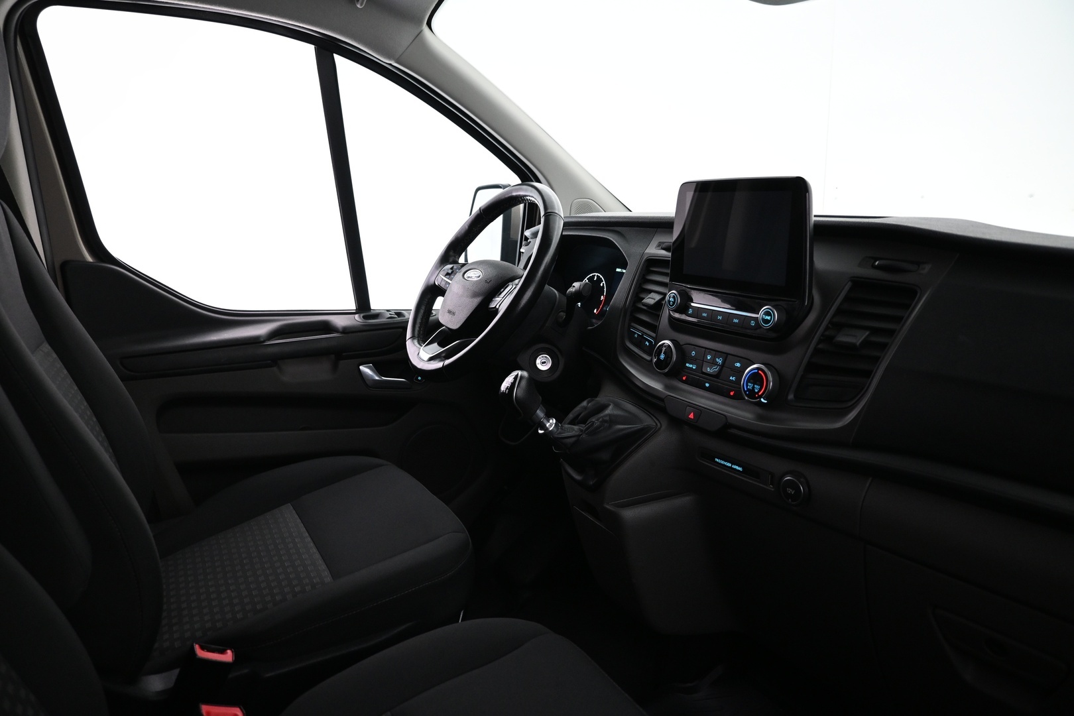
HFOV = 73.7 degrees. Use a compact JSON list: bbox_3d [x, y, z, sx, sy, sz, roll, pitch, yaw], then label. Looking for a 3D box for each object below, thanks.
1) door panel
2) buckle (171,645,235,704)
[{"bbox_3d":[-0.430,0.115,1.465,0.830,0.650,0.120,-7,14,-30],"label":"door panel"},{"bbox_3d":[-0.387,0.378,0.825,0.050,0.080,0.028,24,-2,-33],"label":"buckle"}]

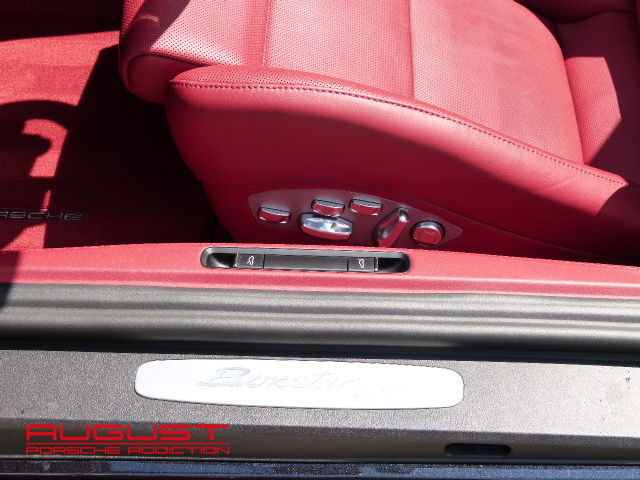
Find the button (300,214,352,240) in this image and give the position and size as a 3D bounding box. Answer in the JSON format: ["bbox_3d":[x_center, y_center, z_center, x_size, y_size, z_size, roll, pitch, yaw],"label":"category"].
[{"bbox_3d":[0.007,-0.014,1.175,0.055,0.015,0.017,8,46,-8],"label":"button"}]

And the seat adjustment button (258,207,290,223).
[{"bbox_3d":[-0.050,-0.028,1.180,0.033,0.011,0.008,7,47,-7],"label":"seat adjustment button"}]

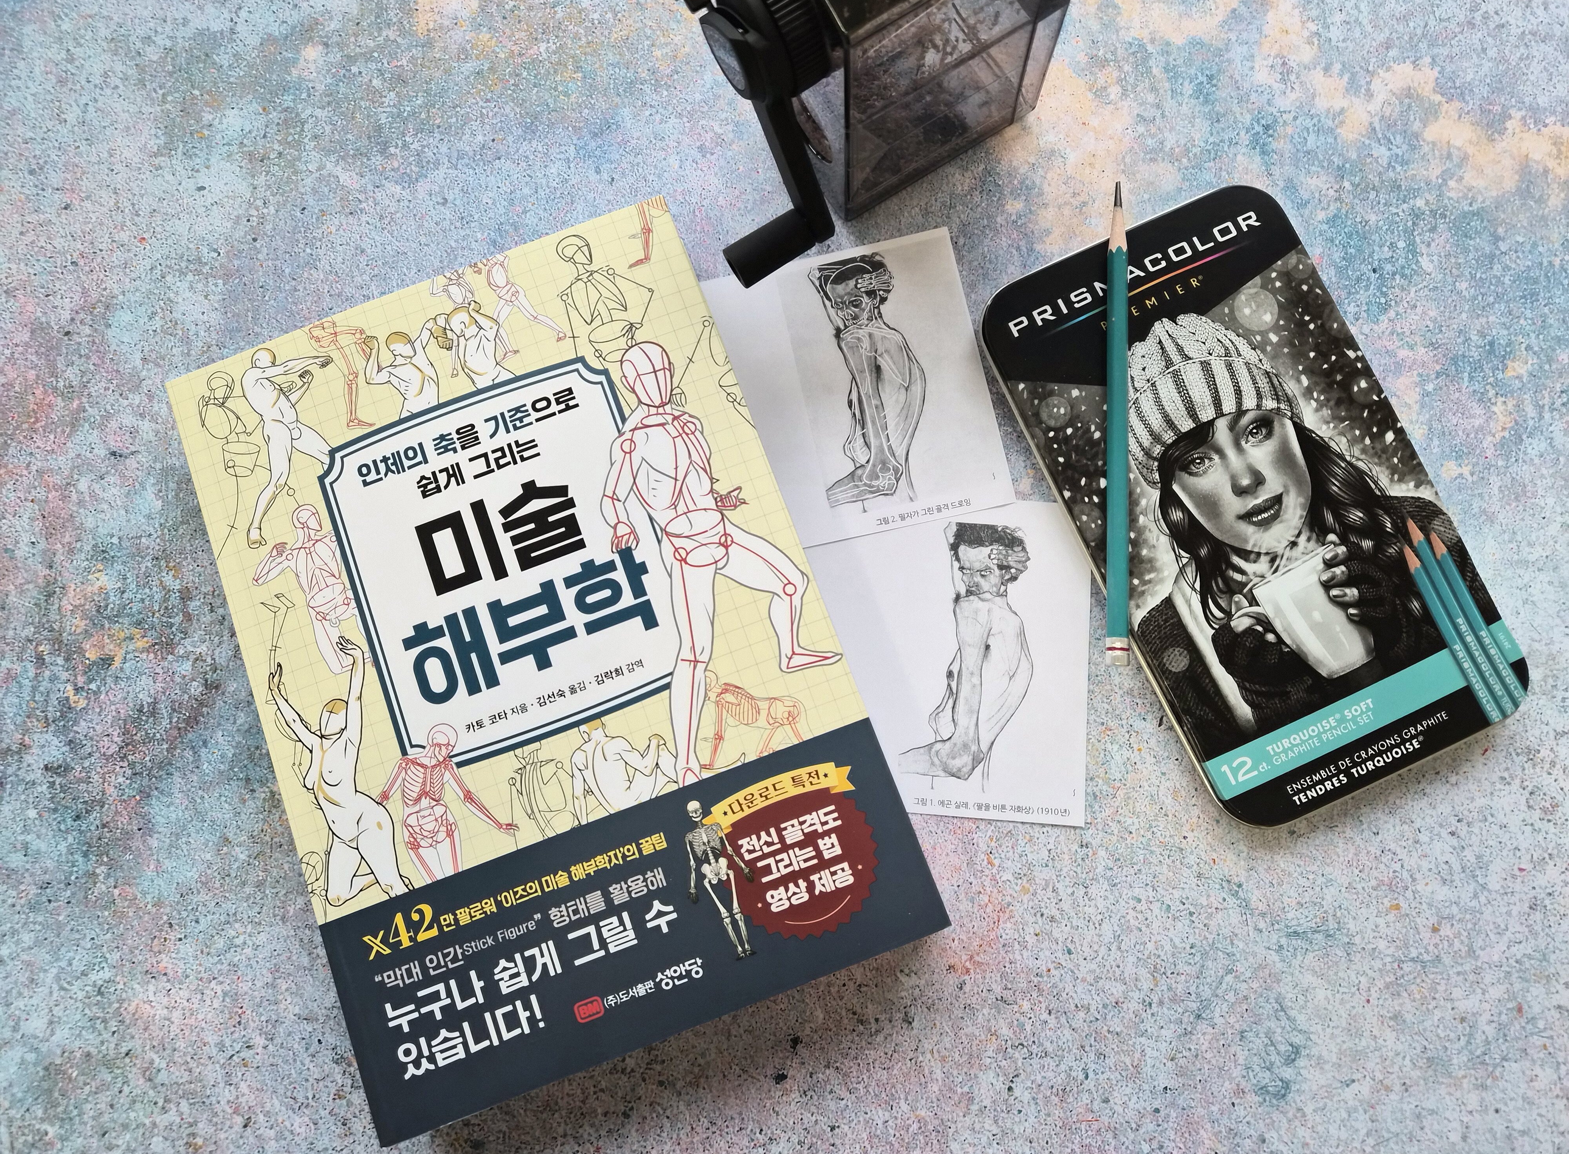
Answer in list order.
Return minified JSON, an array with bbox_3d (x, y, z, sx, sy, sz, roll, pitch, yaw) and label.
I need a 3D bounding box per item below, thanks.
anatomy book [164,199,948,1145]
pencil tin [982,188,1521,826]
[{"bbox_3d":[-0.080,0.021,0.344,0.182,0.022,0.257,-21,80,-1],"label":"anatomy book"},{"bbox_3d":[0.151,-0.027,0.343,0.106,0.015,0.193,-24,80,-1],"label":"pencil tin"}]

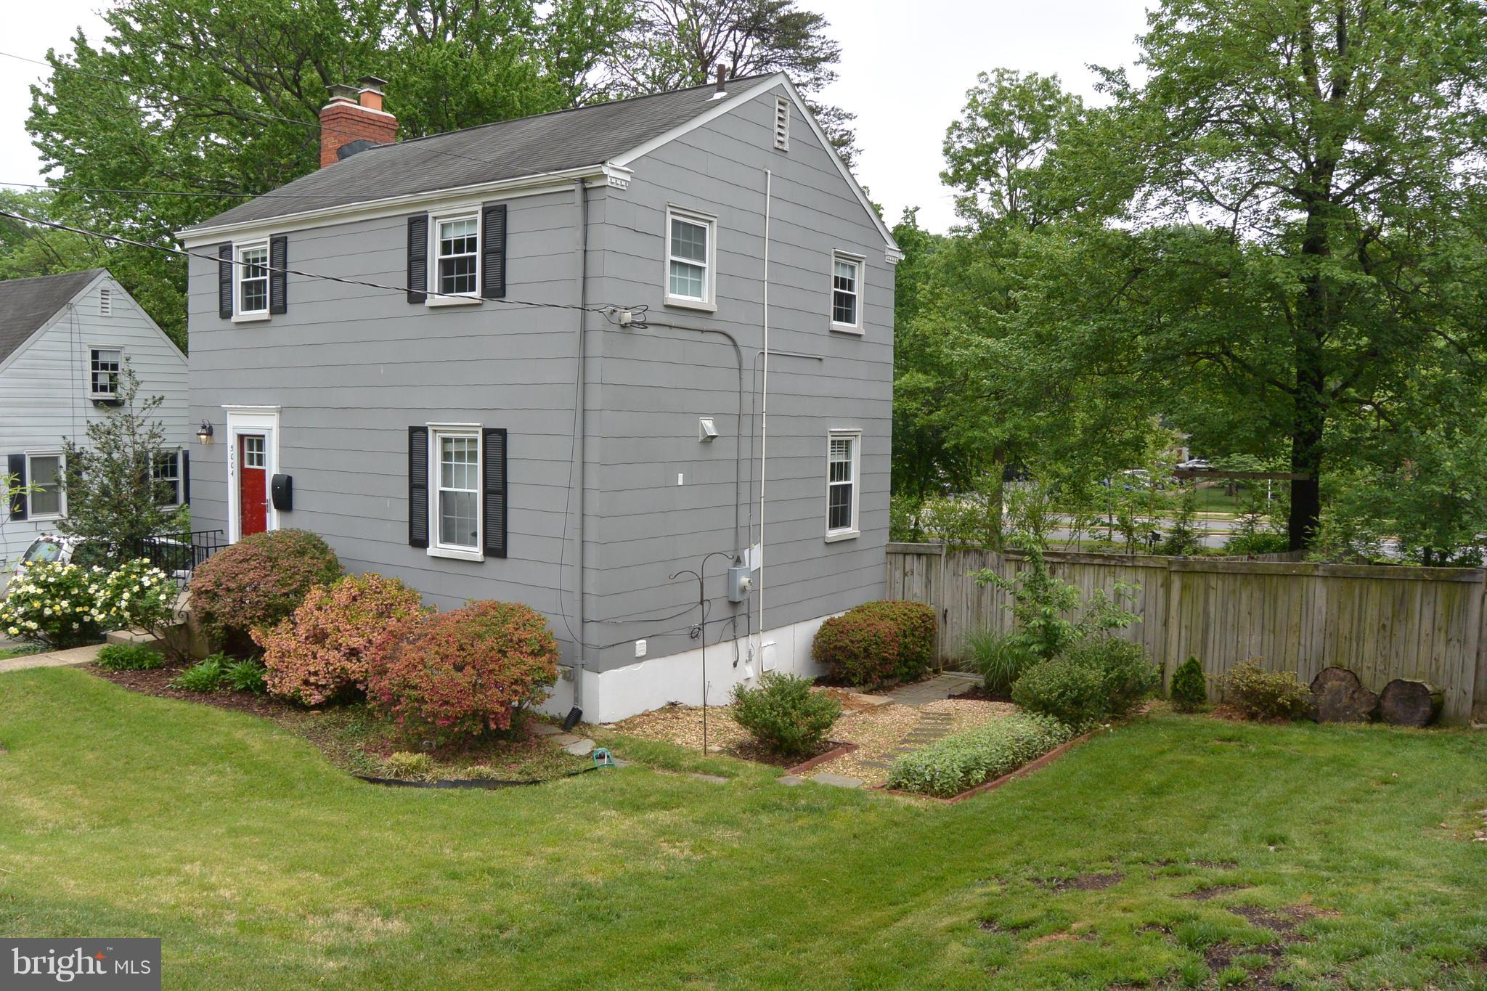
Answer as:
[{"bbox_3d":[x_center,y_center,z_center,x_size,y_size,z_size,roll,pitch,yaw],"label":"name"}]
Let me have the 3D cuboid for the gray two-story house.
[{"bbox_3d":[-2.957,-1.866,16.933,8.450,8.200,7.100,3,4,35],"label":"gray two-story house"}]

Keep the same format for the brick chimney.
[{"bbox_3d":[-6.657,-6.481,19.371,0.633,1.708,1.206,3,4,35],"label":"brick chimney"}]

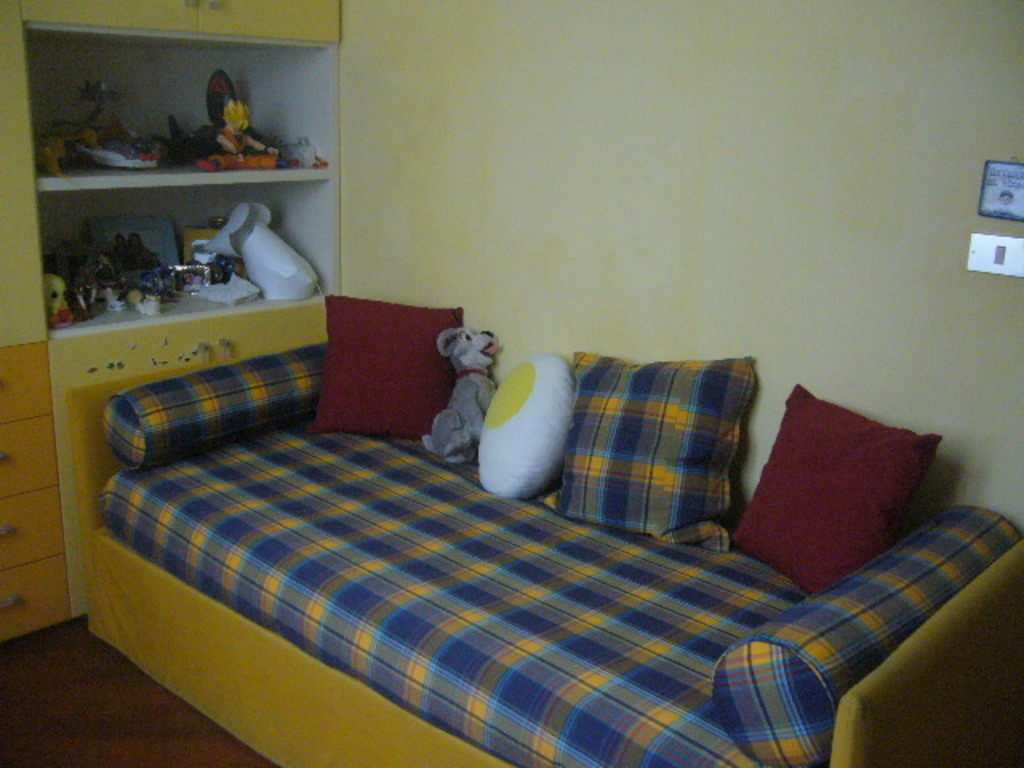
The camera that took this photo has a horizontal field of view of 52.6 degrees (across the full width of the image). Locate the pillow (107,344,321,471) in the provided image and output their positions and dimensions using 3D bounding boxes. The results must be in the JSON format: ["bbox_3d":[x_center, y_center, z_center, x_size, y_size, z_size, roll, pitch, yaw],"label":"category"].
[{"bbox_3d":[-0.699,0.037,2.853,0.200,0.200,0.800,15,21,39],"label":"pillow"}]

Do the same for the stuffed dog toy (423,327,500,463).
[{"bbox_3d":[-0.136,0.022,2.754,0.205,0.348,0.150,4,15,6],"label":"stuffed dog toy"}]

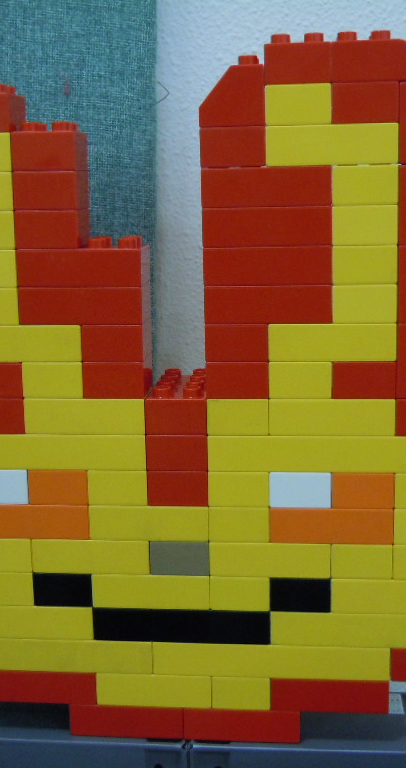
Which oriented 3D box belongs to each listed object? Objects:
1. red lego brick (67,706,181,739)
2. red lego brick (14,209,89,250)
[{"bbox_3d":[-0.041,0.184,0.575,0.064,0.021,0.032,0,11,5],"label":"red lego brick"},{"bbox_3d":[-0.078,-0.081,0.523,0.032,0.020,0.032,0,11,5],"label":"red lego brick"}]

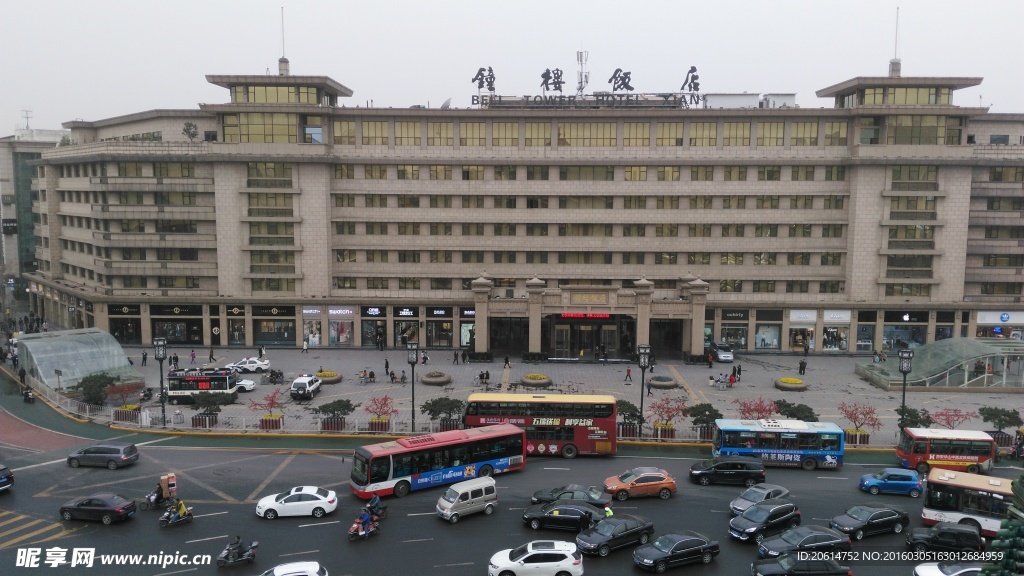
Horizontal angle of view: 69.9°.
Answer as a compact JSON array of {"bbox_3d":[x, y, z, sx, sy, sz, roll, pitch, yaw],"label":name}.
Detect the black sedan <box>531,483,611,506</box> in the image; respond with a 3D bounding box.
[{"bbox_3d":[3.655,12.658,44.323,4.750,1.450,1.800,2,6,16],"label":"black sedan"}]

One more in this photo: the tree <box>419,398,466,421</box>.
[{"bbox_3d":[-5.637,9.917,59.831,3.848,1.837,3.155,0,6,1],"label":"tree"}]

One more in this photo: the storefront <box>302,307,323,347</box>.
[{"bbox_3d":[-25.802,4.957,95.129,2.599,5.231,0.800,0,6,1],"label":"storefront"}]

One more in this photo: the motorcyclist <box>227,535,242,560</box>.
[{"bbox_3d":[-13.930,13.026,36.800,0.800,1.280,0.600,-2,7,-25],"label":"motorcyclist"}]

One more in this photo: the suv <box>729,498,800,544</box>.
[{"bbox_3d":[14.000,12.828,40.674,4.520,1.690,1.840,-4,7,-33],"label":"suv"}]

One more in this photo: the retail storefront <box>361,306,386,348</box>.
[{"bbox_3d":[-16.884,4.651,89.109,3.200,5.000,1.200,0,8,1],"label":"retail storefront"}]

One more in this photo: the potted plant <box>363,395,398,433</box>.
[{"bbox_3d":[-10.367,10.063,58.996,2.662,2.720,2.400,1,6,1],"label":"potted plant"}]

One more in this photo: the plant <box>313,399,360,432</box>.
[{"bbox_3d":[-14.316,10.233,59.694,3.800,2.400,3.000,1,7,3],"label":"plant"}]

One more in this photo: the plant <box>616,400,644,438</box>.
[{"bbox_3d":[8.911,10.320,57.981,3.092,2.666,2.600,1,6,1],"label":"plant"}]

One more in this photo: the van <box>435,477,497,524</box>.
[{"bbox_3d":[-2.681,12.521,43.323,3.720,1.860,1.530,-4,7,-33],"label":"van"}]

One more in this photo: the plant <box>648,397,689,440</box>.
[{"bbox_3d":[12.467,10.261,58.274,3.131,3.179,2.567,0,6,1],"label":"plant"}]

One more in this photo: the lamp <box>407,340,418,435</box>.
[{"bbox_3d":[-7.809,7.835,57.662,0.880,7.463,0.880,1,6,1],"label":"lamp"}]

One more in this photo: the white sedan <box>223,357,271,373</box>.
[{"bbox_3d":[-27.895,8.123,77.719,4.500,1.500,1.750,-1,8,-8],"label":"white sedan"}]

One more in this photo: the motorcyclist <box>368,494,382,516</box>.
[{"bbox_3d":[-7.914,12.582,42.506,0.850,1.320,0.620,-3,7,-26],"label":"motorcyclist"}]

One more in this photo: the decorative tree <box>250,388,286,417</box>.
[{"bbox_3d":[-19.984,9.258,59.652,2.650,2.300,2.200,0,8,1],"label":"decorative tree"}]

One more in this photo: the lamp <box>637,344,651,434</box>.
[{"bbox_3d":[10.202,8.118,57.337,0.880,7.300,0.880,0,8,1],"label":"lamp"}]

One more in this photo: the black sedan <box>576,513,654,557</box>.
[{"bbox_3d":[5.559,13.153,39.518,4.770,1.460,1.820,-3,7,-29],"label":"black sedan"}]

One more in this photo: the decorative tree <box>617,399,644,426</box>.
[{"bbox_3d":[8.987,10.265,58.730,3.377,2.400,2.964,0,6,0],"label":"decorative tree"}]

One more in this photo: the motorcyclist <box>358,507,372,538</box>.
[{"bbox_3d":[-8.234,13.165,41.111,0.780,1.550,0.620,-4,8,-30],"label":"motorcyclist"}]

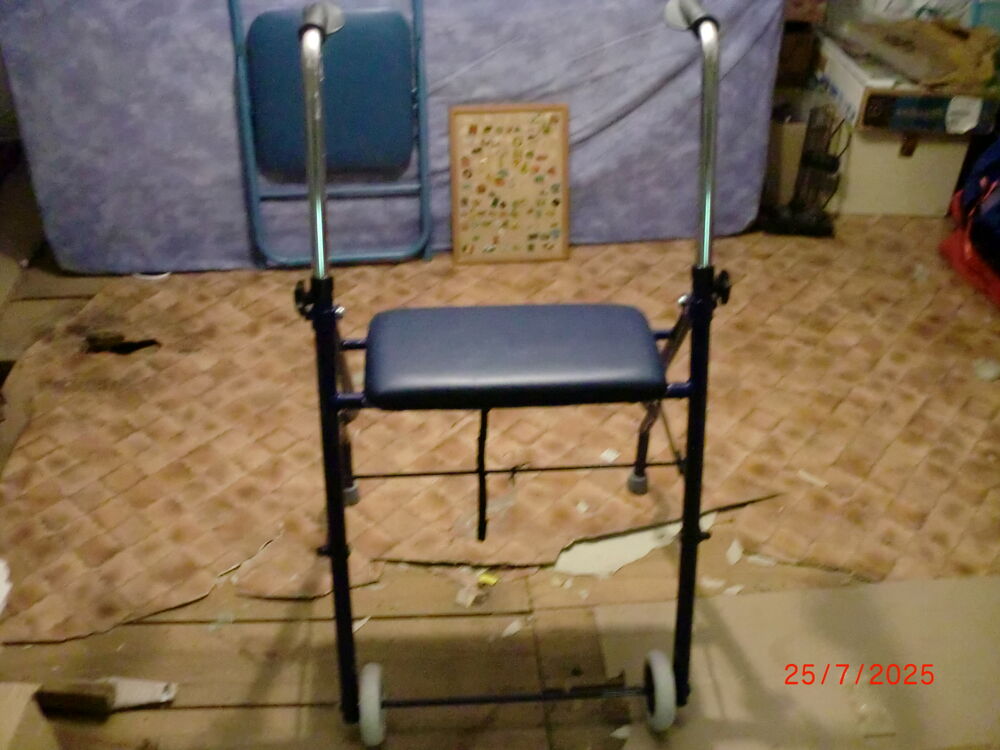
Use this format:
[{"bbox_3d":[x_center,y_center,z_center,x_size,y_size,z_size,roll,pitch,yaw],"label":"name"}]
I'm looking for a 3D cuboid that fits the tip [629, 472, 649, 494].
[{"bbox_3d":[0.273,0.207,1.975,0.039,0.041,0.039,2,39,0],"label":"tip"}]

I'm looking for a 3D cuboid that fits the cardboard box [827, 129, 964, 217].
[{"bbox_3d":[1.106,-0.654,2.906,0.315,0.255,0.330,1,39,-1],"label":"cardboard box"}]

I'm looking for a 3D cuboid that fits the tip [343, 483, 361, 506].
[{"bbox_3d":[-0.286,0.223,1.927,0.039,0.041,0.039,2,39,0],"label":"tip"}]

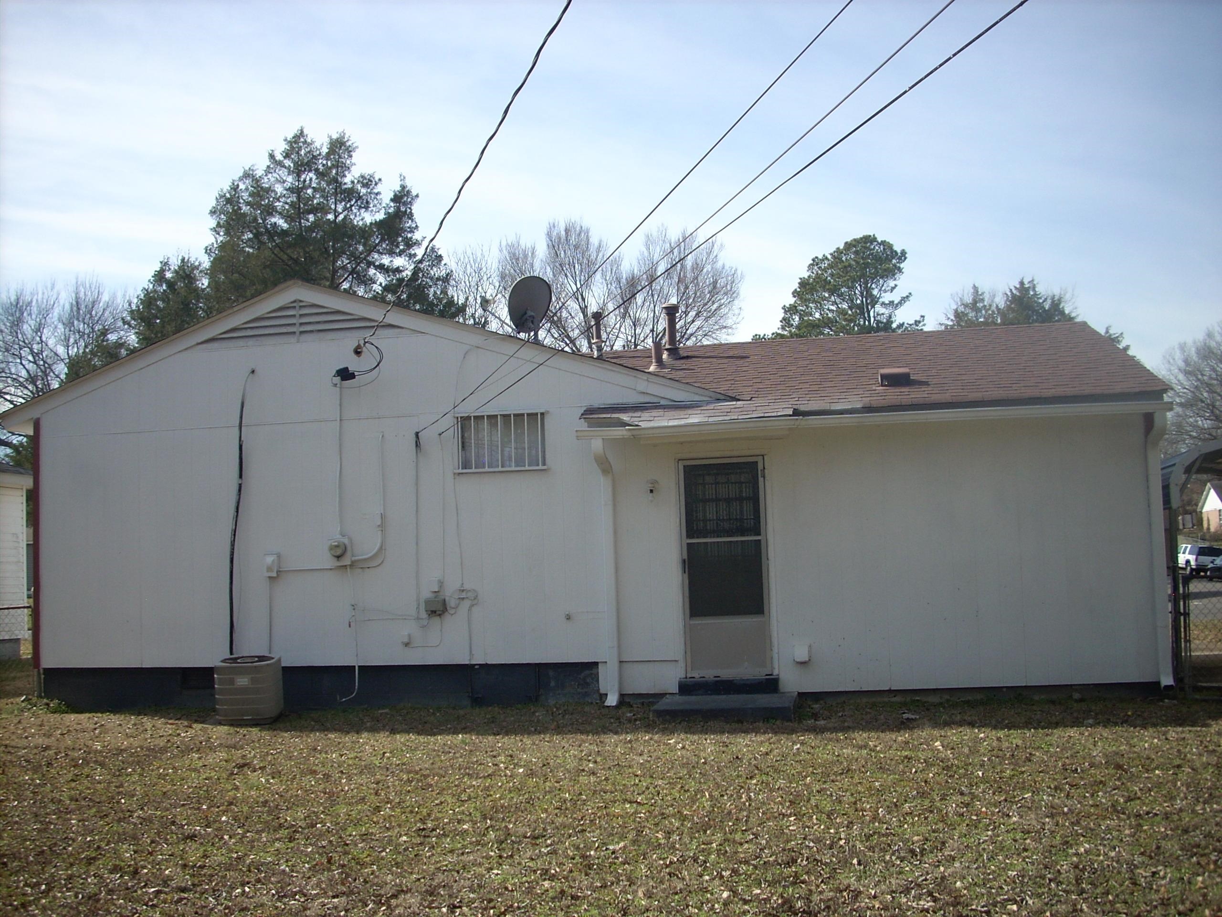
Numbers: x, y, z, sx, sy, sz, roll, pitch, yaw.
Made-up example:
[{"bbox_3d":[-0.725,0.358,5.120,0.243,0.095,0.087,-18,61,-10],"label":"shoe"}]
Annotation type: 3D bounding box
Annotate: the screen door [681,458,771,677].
[{"bbox_3d":[1.095,1.036,12.439,0.830,2.060,0.060,-3,-5,9],"label":"screen door"}]

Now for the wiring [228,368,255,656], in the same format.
[{"bbox_3d":[-3.719,0.538,13.149,0.220,2.800,0.180,-3,-5,9],"label":"wiring"}]

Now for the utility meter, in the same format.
[{"bbox_3d":[-2.697,0.908,12.949,0.210,0.260,0.200,-3,-5,9],"label":"utility meter"}]

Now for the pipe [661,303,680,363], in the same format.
[{"bbox_3d":[0.712,-1.475,15.350,0.220,0.690,0.240,-3,-5,9],"label":"pipe"}]

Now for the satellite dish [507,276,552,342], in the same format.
[{"bbox_3d":[-0.814,-1.498,13.100,0.480,0.640,0.320,2,-6,-38],"label":"satellite dish"}]

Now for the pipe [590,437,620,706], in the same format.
[{"bbox_3d":[-0.045,1.071,12.425,0.140,2.520,0.380,-3,-5,9],"label":"pipe"}]

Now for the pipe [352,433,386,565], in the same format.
[{"bbox_3d":[-2.410,0.404,13.008,0.330,1.300,0.070,-3,-5,9],"label":"pipe"}]

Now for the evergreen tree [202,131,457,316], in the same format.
[{"bbox_3d":[-6.057,-1.760,28.544,6.000,11.213,6.000,-3,-5,9],"label":"evergreen tree"}]

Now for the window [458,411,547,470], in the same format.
[{"bbox_3d":[-1.074,-0.169,12.835,0.910,0.560,0.100,-3,-5,9],"label":"window"}]

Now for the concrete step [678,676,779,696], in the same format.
[{"bbox_3d":[1.108,2.142,12.271,0.950,0.180,0.280,-3,-5,9],"label":"concrete step"}]

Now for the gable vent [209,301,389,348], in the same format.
[{"bbox_3d":[-3.214,-1.357,13.305,1.860,0.430,0.080,-3,-5,9],"label":"gable vent"}]

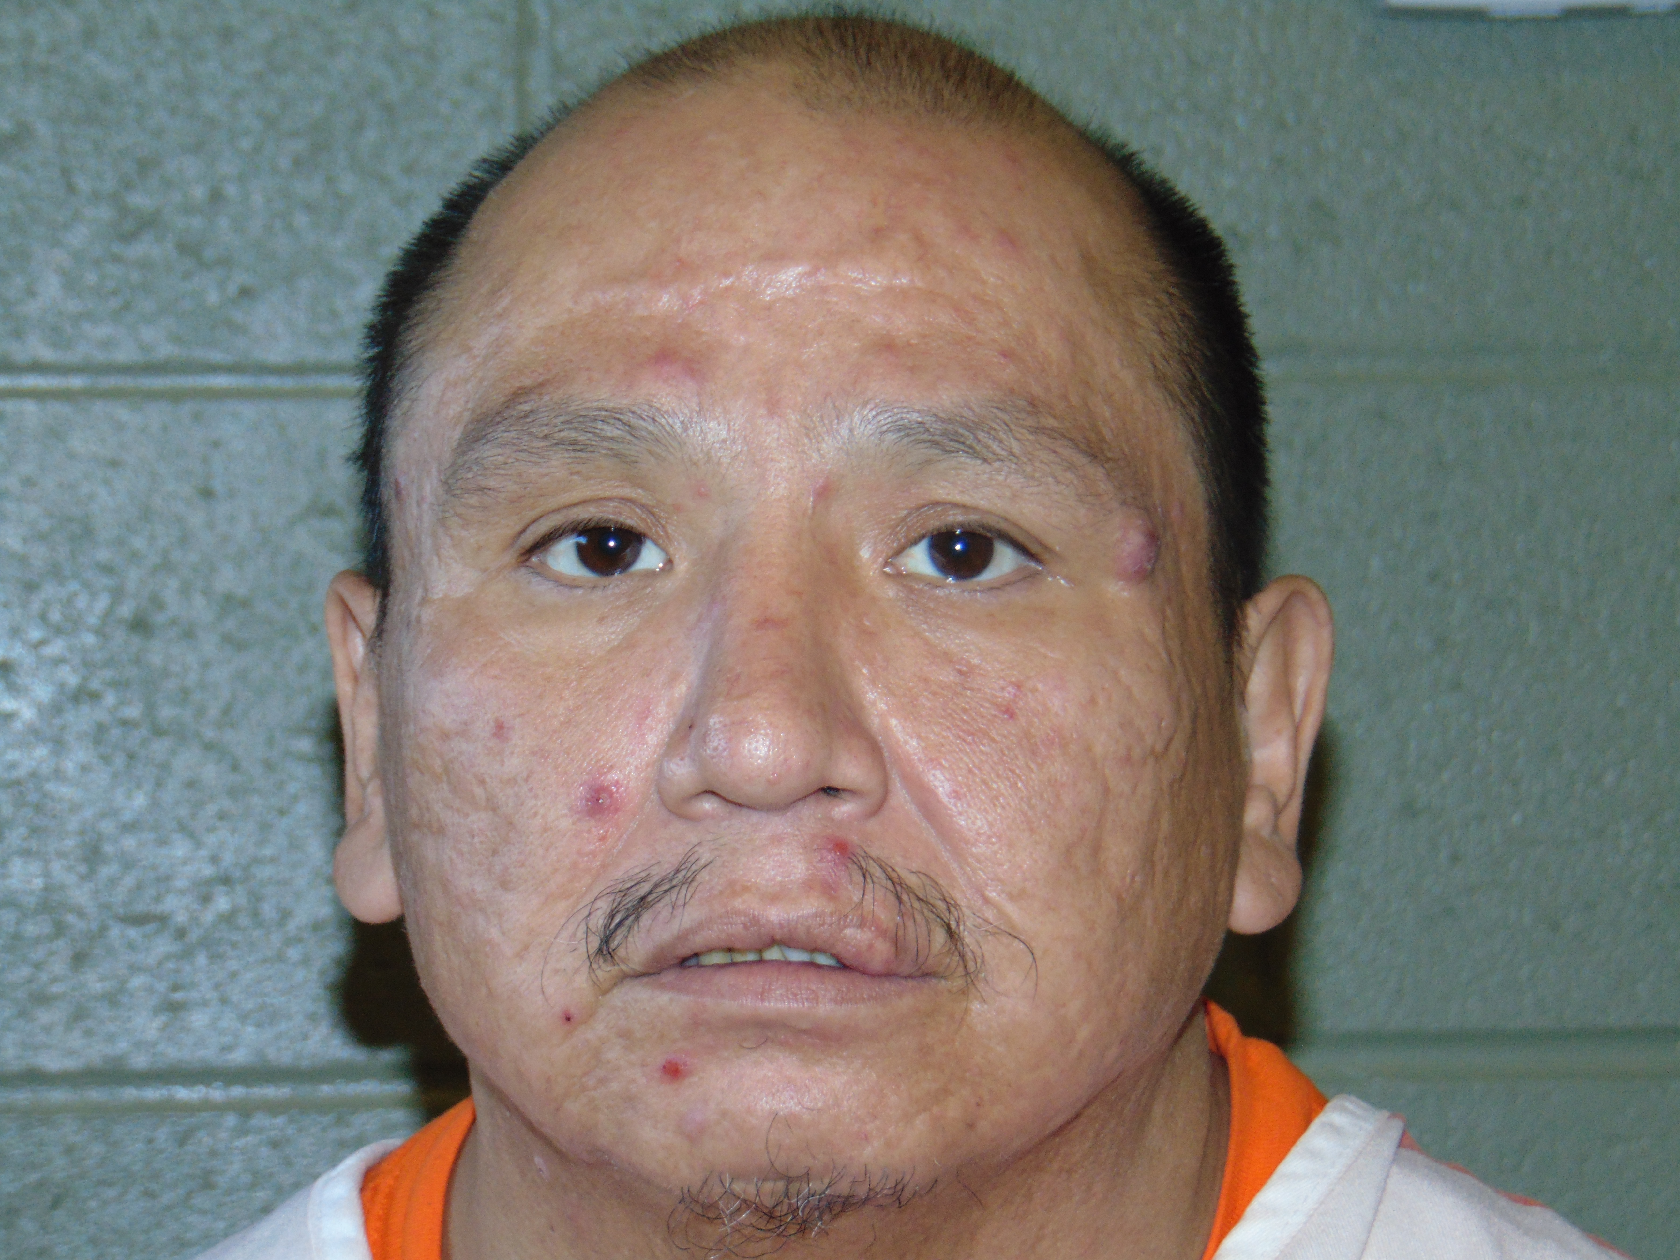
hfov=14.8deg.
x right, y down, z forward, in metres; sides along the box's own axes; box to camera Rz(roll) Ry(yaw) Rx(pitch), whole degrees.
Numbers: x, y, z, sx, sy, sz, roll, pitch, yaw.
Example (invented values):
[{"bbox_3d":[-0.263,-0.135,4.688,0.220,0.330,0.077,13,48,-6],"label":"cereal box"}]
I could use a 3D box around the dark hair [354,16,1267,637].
[{"bbox_3d":[-0.004,-0.042,1.272,0.178,0.162,0.178,1,-7,6],"label":"dark hair"}]

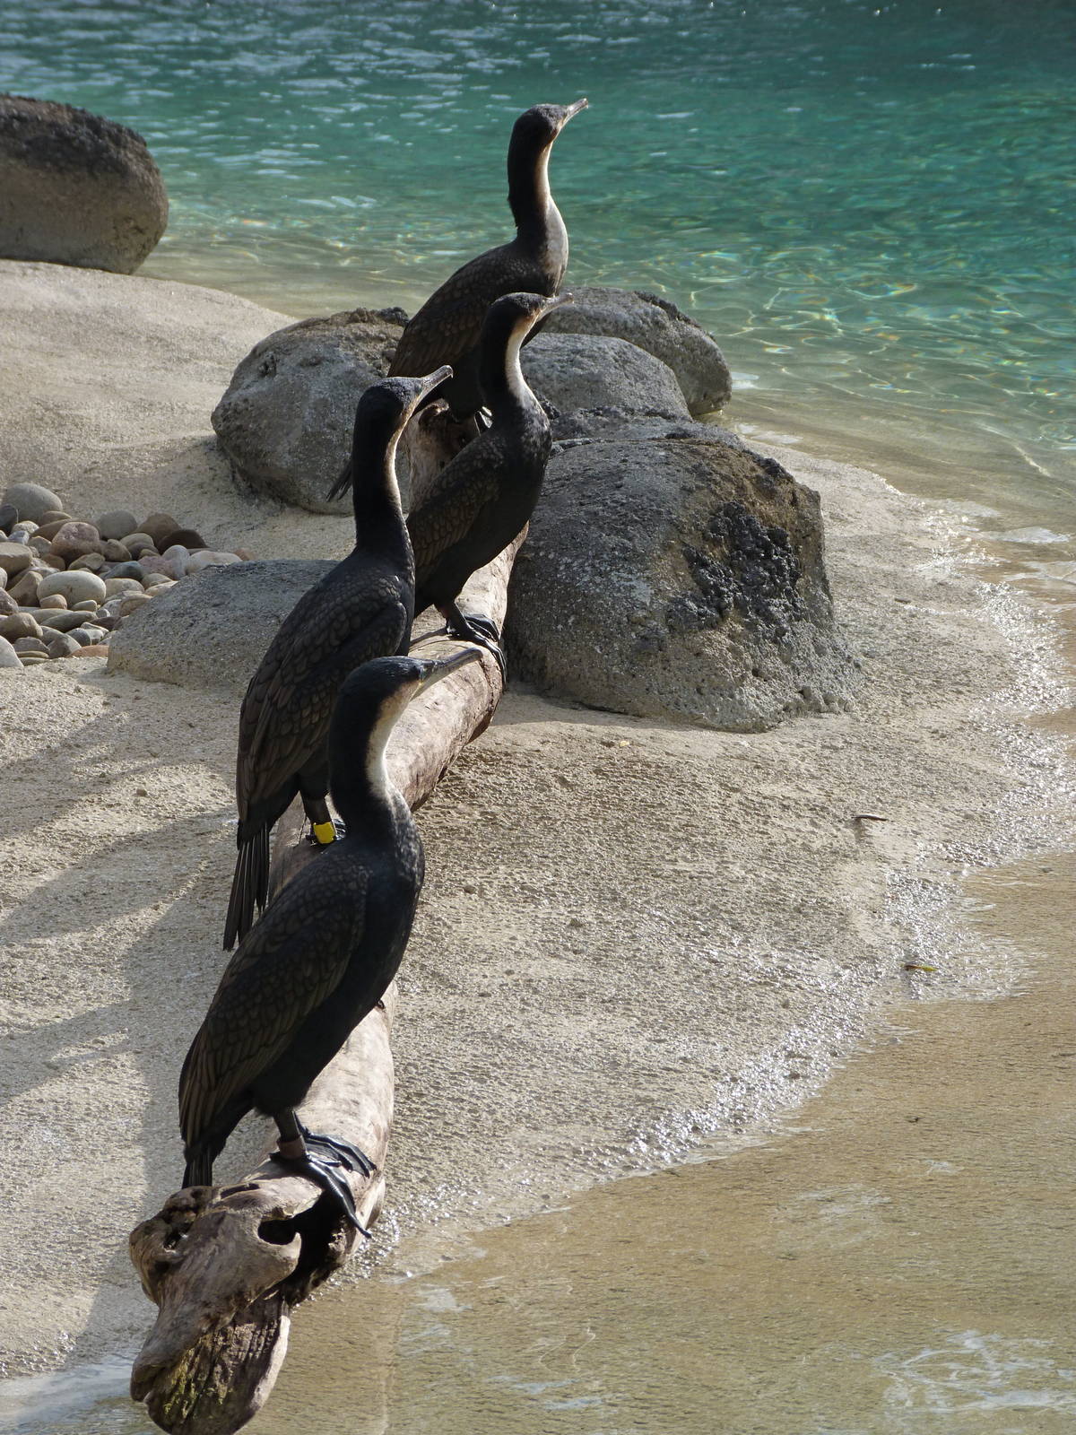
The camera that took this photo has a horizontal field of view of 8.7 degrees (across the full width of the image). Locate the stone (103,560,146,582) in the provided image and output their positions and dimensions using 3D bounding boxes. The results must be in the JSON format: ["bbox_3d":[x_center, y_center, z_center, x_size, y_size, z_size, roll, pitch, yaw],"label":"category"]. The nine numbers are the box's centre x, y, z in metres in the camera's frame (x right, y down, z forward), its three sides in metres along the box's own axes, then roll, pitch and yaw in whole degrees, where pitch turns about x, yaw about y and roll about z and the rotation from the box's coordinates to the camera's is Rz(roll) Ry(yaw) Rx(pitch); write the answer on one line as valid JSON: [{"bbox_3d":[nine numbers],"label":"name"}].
[{"bbox_3d":[-0.638,-0.224,10.850,0.069,0.031,0.055,0,11,0],"label":"stone"}]

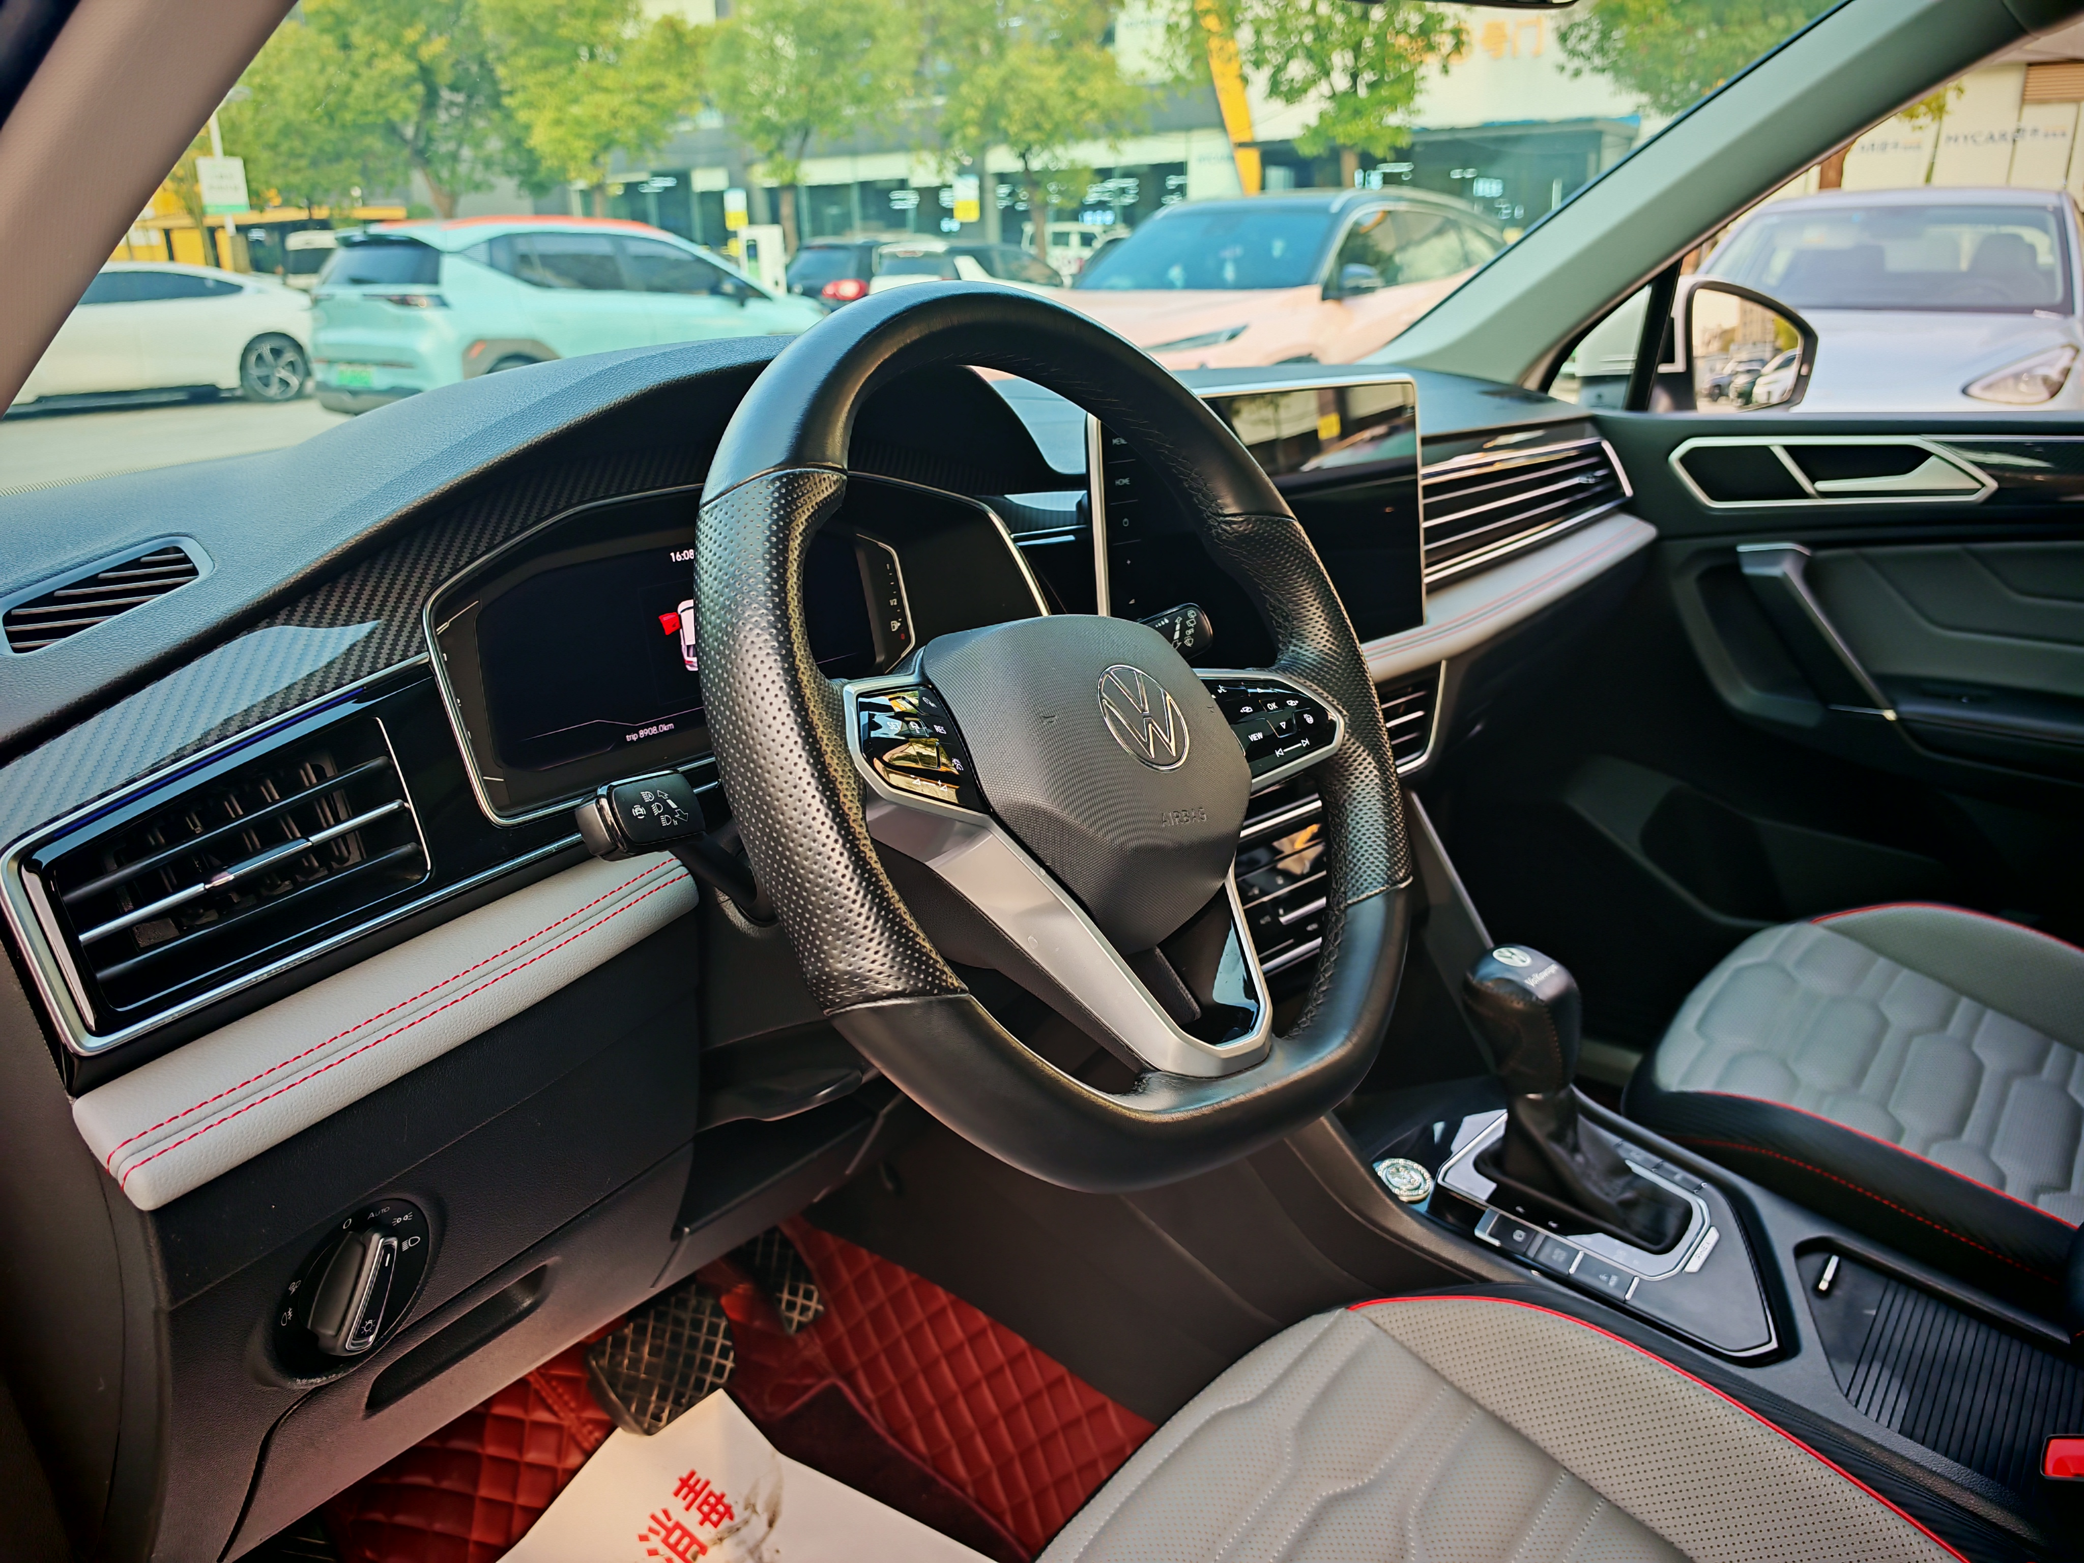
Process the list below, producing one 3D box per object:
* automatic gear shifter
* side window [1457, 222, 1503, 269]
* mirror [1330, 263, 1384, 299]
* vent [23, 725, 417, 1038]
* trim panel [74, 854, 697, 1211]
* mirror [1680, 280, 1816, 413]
[{"bbox_3d":[0.334,0.188,0.897,0.134,0.160,0.065,16,25,36],"label":"automatic gear shifter"},{"bbox_3d":[2.631,-3.212,8.650,0.081,0.233,0.609,15,25,35],"label":"side window"},{"bbox_3d":[1.512,-2.391,6.900,0.228,0.168,0.132,15,25,35],"label":"mirror"},{"bbox_3d":[-0.279,0.030,0.505,0.036,0.061,0.124,-18,9,38],"label":"vent"},{"bbox_3d":[-0.216,0.079,0.523,0.047,0.036,0.215,-3,18,39],"label":"trim panel"},{"bbox_3d":[0.748,-0.485,1.629,0.213,0.157,0.132,-14,25,-34],"label":"mirror"}]

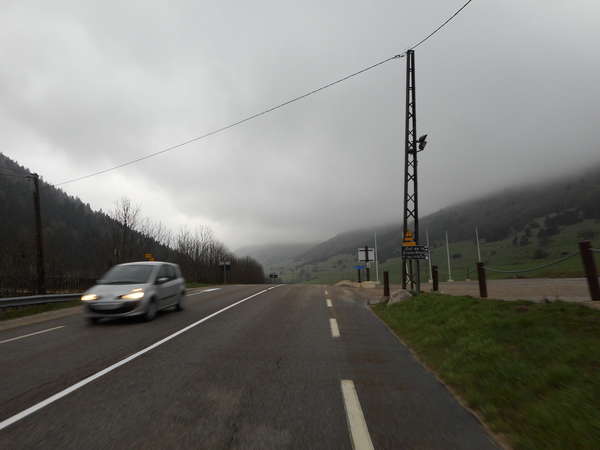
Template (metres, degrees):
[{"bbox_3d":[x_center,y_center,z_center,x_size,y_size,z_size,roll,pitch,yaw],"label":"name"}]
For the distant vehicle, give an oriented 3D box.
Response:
[{"bbox_3d":[-4.916,1.968,13.269,1.720,1.590,3.870,-1,-5,2],"label":"distant vehicle"}]

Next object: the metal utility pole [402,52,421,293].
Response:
[{"bbox_3d":[5.559,-2.844,21.761,0.800,12.447,0.750,0,-5,14],"label":"metal utility pole"}]

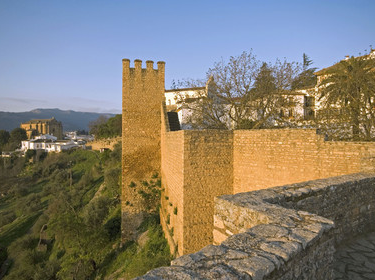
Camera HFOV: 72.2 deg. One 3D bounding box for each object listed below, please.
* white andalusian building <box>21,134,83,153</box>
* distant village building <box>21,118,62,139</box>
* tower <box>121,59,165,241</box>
[{"bbox_3d":[-89.462,2.145,172.000,33.189,11.153,15.931,1,0,3],"label":"white andalusian building"},{"bbox_3d":[-121.622,-8.362,215.000,29.410,18.728,13.679,1,0,13],"label":"distant village building"},{"bbox_3d":[-3.458,0.796,20.500,3.023,13.191,3.175,0,0,-10],"label":"tower"}]

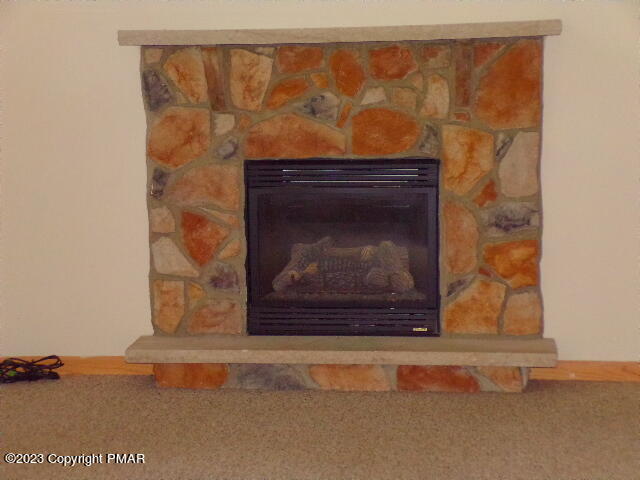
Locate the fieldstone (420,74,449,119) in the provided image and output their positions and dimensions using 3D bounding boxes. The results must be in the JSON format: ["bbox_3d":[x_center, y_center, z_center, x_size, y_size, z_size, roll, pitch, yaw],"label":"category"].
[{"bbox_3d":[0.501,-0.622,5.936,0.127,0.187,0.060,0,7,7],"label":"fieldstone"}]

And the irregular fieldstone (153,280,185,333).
[{"bbox_3d":[-0.697,0.303,6.371,0.152,0.245,0.070,0,8,8],"label":"irregular fieldstone"}]

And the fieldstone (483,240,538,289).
[{"bbox_3d":[0.896,0.112,6.389,0.253,0.230,0.075,0,7,7],"label":"fieldstone"}]

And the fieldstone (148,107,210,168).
[{"bbox_3d":[-0.633,-0.471,6.253,0.288,0.281,0.080,0,8,8],"label":"fieldstone"}]

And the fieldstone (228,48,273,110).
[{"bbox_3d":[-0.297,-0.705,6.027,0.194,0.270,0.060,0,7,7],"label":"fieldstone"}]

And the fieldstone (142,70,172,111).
[{"bbox_3d":[-0.731,-0.682,6.229,0.139,0.180,0.070,0,8,8],"label":"fieldstone"}]

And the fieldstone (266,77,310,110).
[{"bbox_3d":[-0.146,-0.687,6.422,0.203,0.151,0.065,0,7,7],"label":"fieldstone"}]

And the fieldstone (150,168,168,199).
[{"bbox_3d":[-0.760,-0.271,6.549,0.083,0.146,0.060,0,7,7],"label":"fieldstone"}]

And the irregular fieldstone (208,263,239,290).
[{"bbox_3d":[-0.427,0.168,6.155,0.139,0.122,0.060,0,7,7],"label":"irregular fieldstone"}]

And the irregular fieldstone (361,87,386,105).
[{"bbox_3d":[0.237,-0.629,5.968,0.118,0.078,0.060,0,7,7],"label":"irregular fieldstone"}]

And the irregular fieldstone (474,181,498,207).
[{"bbox_3d":[0.738,-0.210,6.098,0.115,0.116,0.055,0,8,8],"label":"irregular fieldstone"}]

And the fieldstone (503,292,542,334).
[{"bbox_3d":[0.948,0.337,6.407,0.175,0.203,0.070,0,7,7],"label":"fieldstone"}]

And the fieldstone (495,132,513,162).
[{"bbox_3d":[0.812,-0.416,6.055,0.079,0.123,0.050,0,8,8],"label":"fieldstone"}]

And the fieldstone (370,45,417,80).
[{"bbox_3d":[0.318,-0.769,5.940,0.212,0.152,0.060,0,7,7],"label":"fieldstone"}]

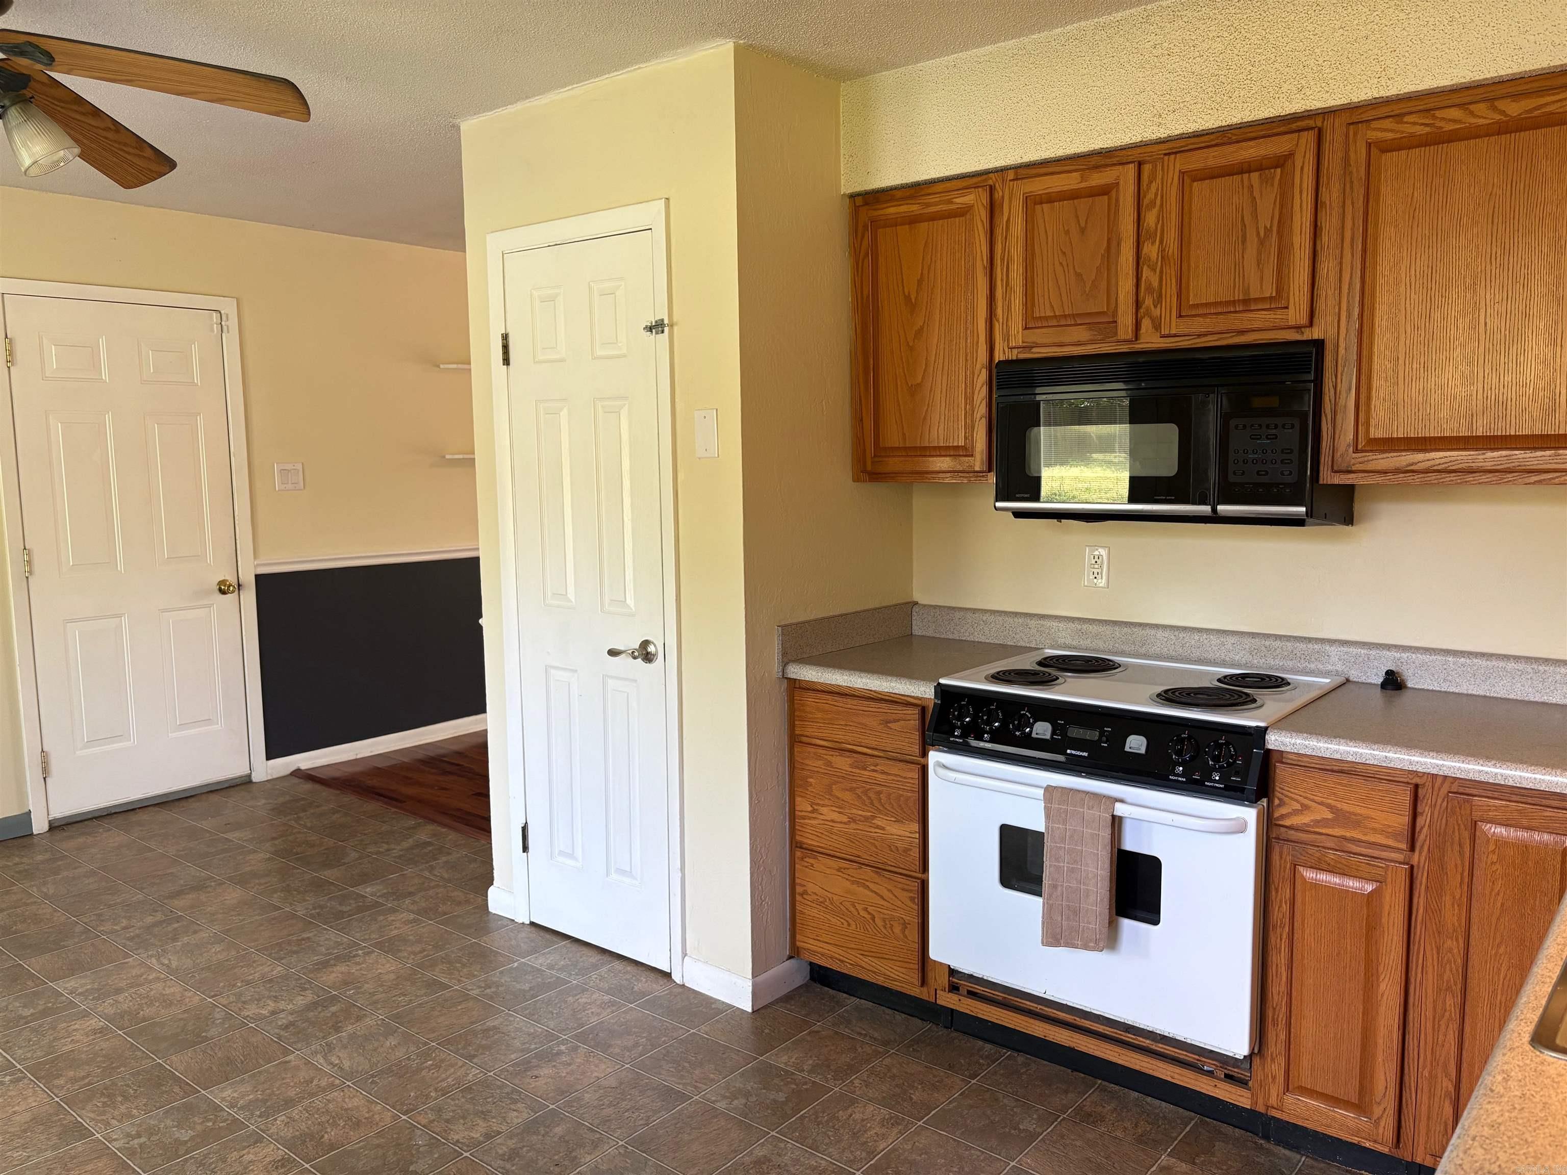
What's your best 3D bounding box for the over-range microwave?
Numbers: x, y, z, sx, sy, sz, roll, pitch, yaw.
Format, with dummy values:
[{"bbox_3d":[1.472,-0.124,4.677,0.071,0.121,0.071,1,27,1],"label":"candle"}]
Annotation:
[{"bbox_3d":[0.945,-0.355,2.876,0.758,0.406,0.382,5,8,39],"label":"over-range microwave"}]

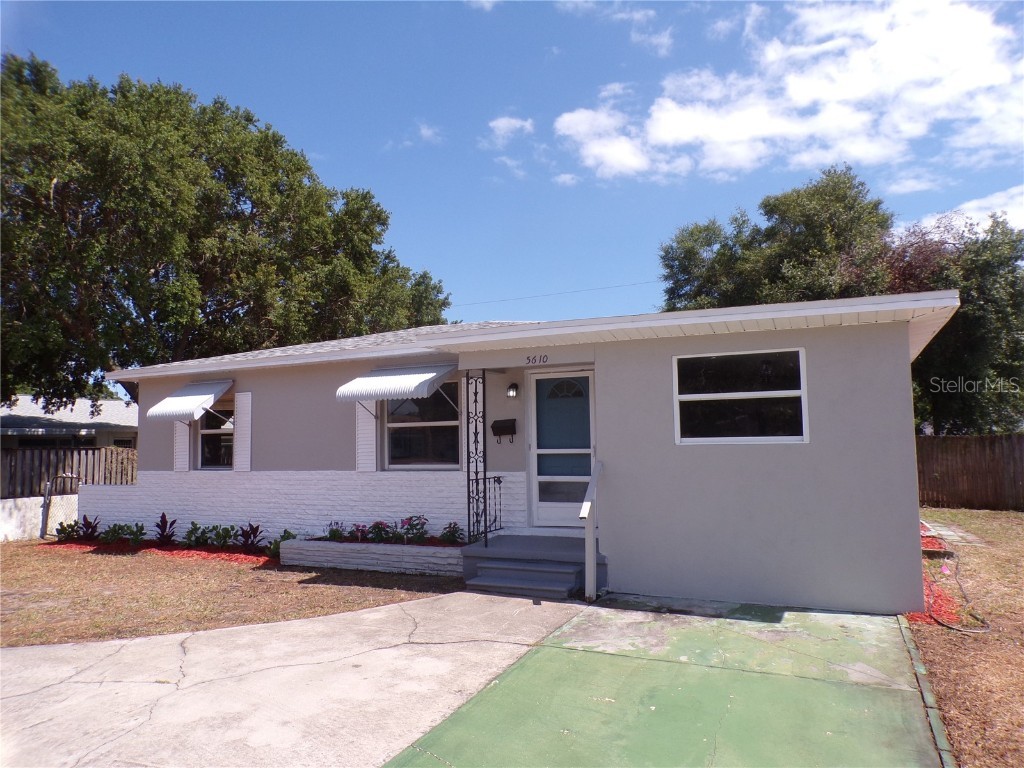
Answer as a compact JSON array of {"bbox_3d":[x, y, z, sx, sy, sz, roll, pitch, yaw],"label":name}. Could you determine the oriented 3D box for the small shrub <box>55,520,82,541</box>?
[{"bbox_3d":[-8.245,2.724,13.200,0.520,0.380,0.500,-3,-5,26],"label":"small shrub"}]

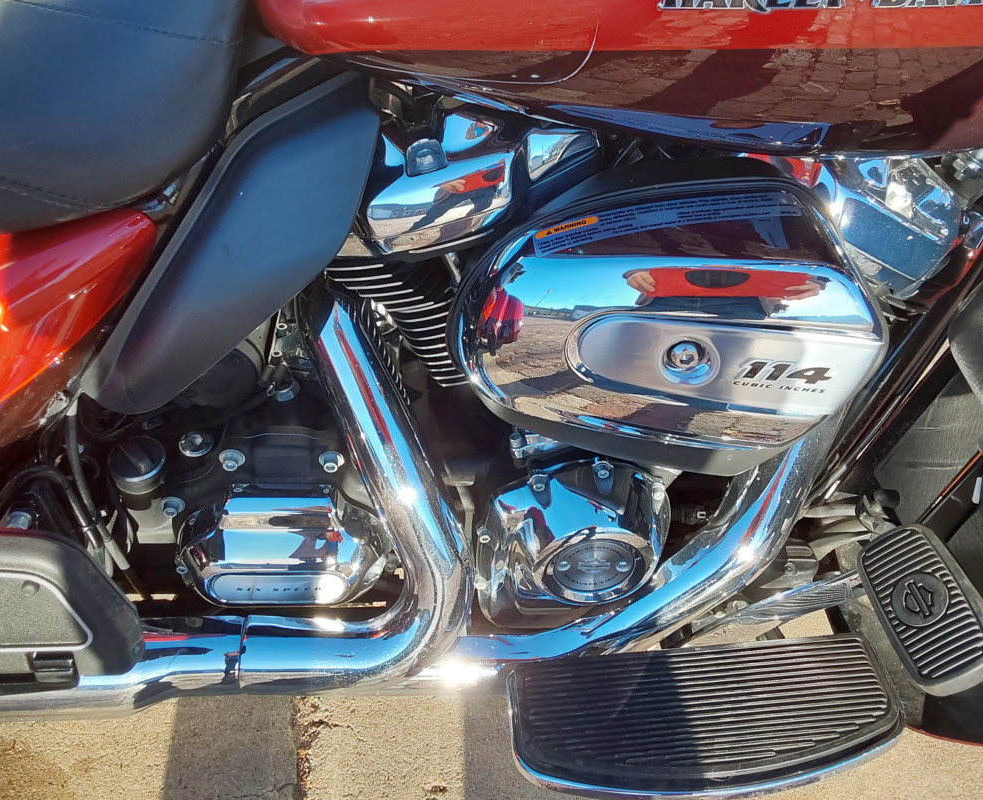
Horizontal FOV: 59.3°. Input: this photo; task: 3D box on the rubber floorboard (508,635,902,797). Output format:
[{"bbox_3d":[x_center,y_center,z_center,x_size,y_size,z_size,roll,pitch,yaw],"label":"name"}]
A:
[{"bbox_3d":[0.169,0.257,0.710,0.308,0.035,0.120,-3,41,3],"label":"rubber floorboard"}]

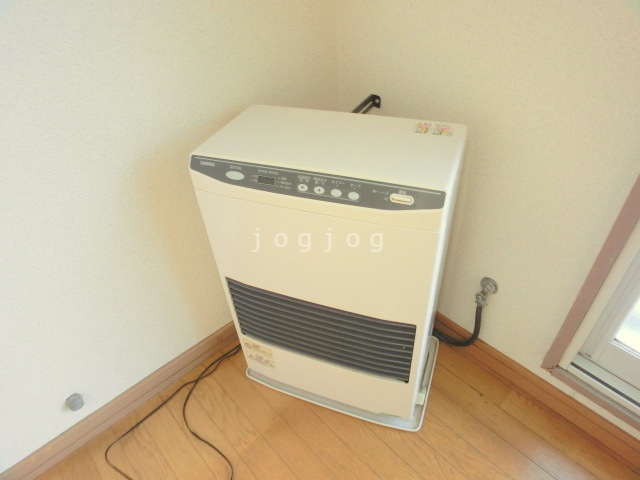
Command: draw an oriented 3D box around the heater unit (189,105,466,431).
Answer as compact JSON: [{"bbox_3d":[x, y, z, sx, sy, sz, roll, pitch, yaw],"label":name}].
[{"bbox_3d":[0.048,0.086,0.978,0.513,0.711,0.307,11,40,19],"label":"heater unit"}]

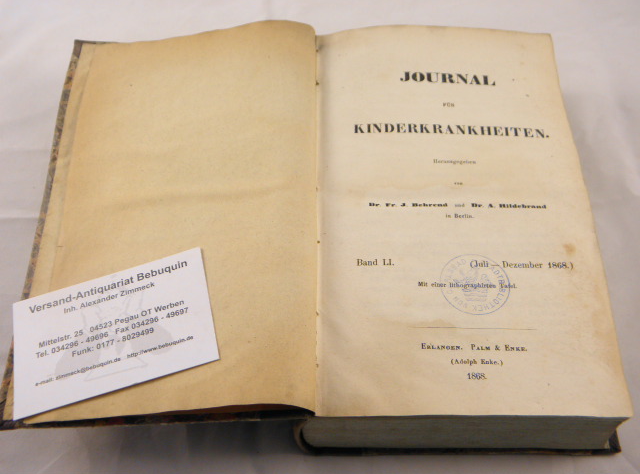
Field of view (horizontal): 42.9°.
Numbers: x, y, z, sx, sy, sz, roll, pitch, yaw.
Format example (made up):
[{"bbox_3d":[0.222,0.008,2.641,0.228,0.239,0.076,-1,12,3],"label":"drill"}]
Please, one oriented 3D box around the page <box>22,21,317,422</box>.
[{"bbox_3d":[-0.061,-0.020,0.368,0.123,0.014,0.211,-4,56,3],"label":"page"}]

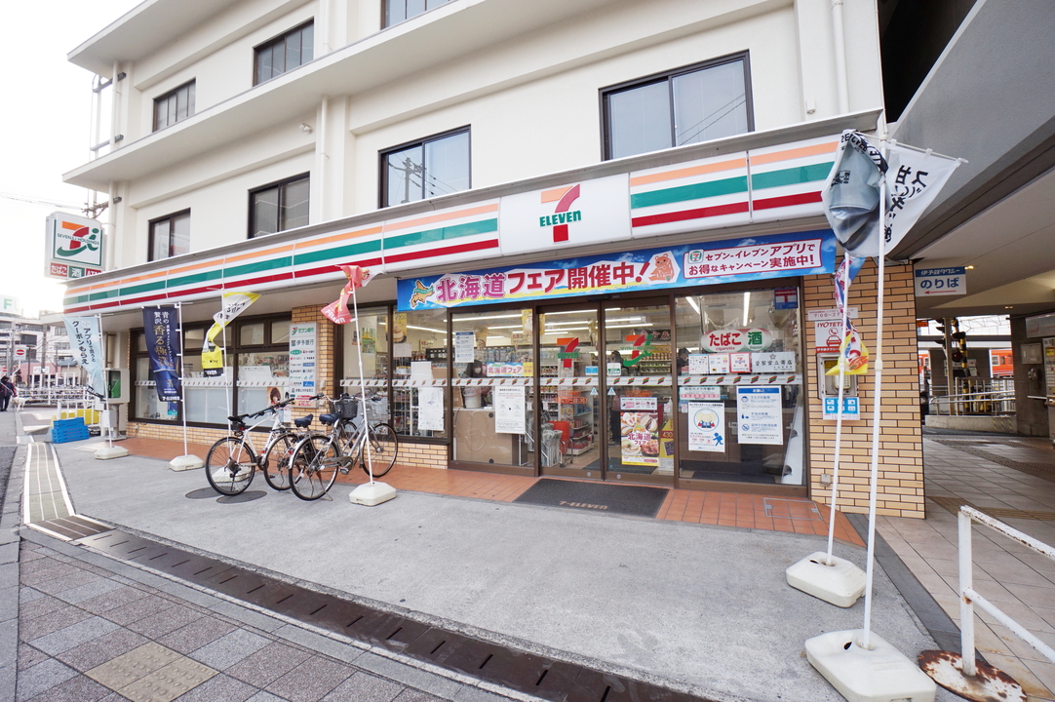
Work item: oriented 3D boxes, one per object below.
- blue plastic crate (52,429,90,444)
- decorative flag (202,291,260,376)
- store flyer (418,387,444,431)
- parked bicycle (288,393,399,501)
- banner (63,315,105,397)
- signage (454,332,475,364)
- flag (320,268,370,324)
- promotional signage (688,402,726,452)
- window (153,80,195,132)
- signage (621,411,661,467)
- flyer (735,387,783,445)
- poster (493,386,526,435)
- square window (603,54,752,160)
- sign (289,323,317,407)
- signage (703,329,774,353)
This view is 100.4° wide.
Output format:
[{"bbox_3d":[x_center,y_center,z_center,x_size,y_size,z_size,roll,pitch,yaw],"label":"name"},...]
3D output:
[{"bbox_3d":[-9.540,1.752,9.160,0.380,0.270,0.540,-2,-3,21],"label":"blue plastic crate"},{"bbox_3d":[-4.485,-0.258,6.636,0.740,1.270,0.280,0,-2,-15],"label":"decorative flag"},{"bbox_3d":[-1.400,0.851,6.386,0.435,0.605,0.010,-2,-2,25],"label":"store flyer"},{"bbox_3d":[-2.014,1.045,5.057,0.580,1.080,1.700,-2,-2,24],"label":"parked bicycle"},{"bbox_3d":[-7.744,0.111,7.684,0.520,1.450,0.150,0,-3,-14],"label":"banner"},{"bbox_3d":[-0.852,-0.052,5.932,0.294,0.418,0.010,-2,-3,24],"label":"signage"},{"bbox_3d":[-2.264,-0.714,5.497,0.600,0.730,0.280,0,-2,-24],"label":"flag"},{"bbox_3d":[1.908,0.809,4.691,0.364,0.520,0.010,-2,-2,24],"label":"promotional signage"},{"bbox_3d":[-7.961,-5.383,9.862,1.690,1.050,0.100,-2,-2,24],"label":"window"},{"bbox_3d":[1.314,1.030,5.134,0.427,0.610,0.010,-2,-2,25],"label":"signage"},{"bbox_3d":[2.371,0.653,4.489,0.416,0.596,0.010,-2,-3,24],"label":"flyer"},{"bbox_3d":[-0.227,0.754,5.628,0.425,0.595,0.010,-2,-3,24],"label":"poster"},{"bbox_3d":[1.822,-2.963,5.593,1.810,1.180,0.120,-2,-2,25],"label":"square window"},{"bbox_3d":[-3.501,0.219,6.897,0.600,1.300,0.080,-2,-2,24],"label":"sign"},{"bbox_3d":[2.180,-0.109,4.595,0.683,0.240,0.030,-2,-2,24],"label":"signage"}]

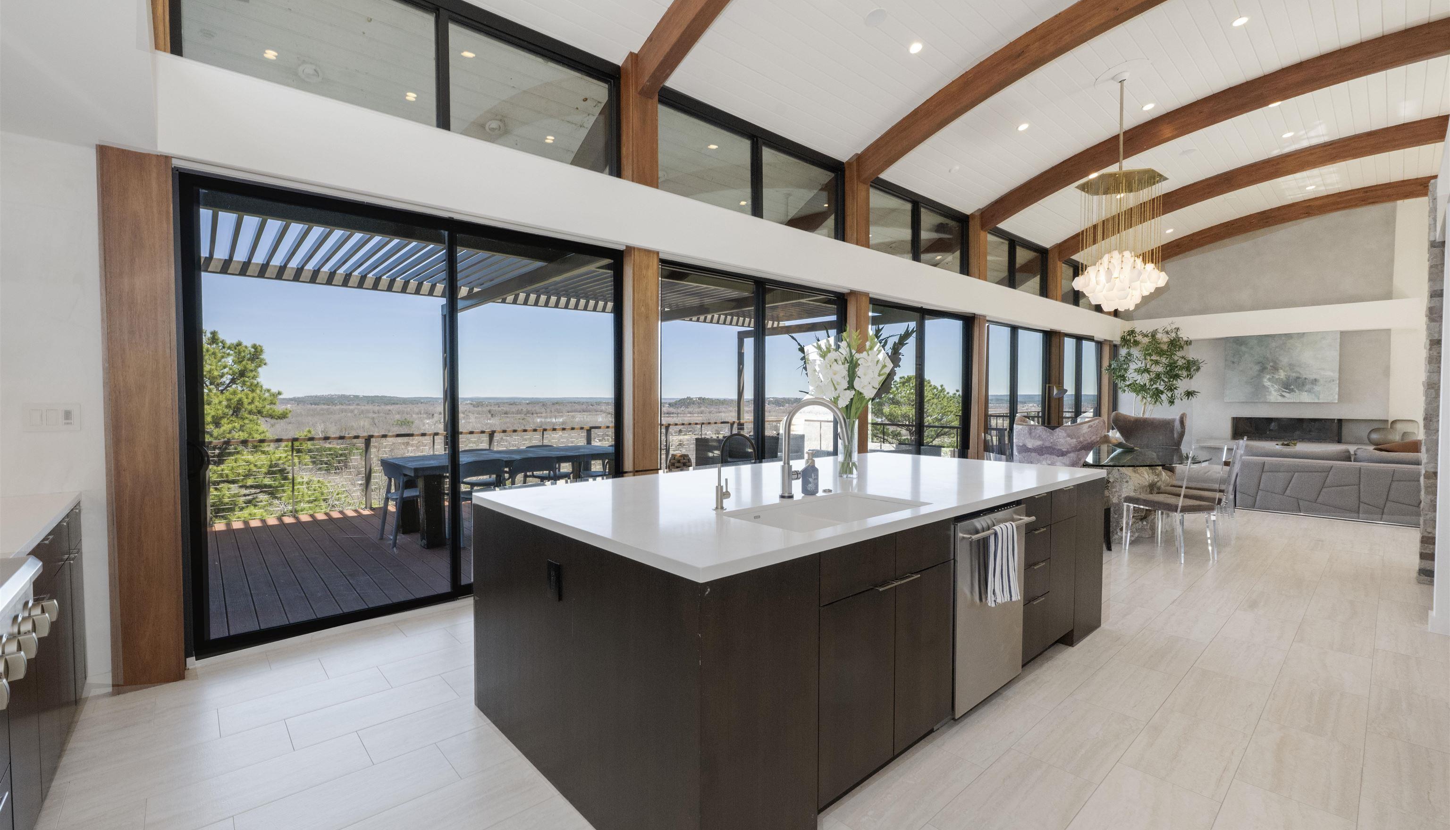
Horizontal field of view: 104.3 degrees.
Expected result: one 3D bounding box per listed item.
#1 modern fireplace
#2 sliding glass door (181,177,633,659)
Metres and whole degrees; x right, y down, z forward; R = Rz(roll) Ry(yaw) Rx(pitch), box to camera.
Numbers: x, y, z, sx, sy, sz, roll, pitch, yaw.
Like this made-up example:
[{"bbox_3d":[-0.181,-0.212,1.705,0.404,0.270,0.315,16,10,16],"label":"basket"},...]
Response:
[{"bbox_3d":[10.488,0.281,10.535,1.440,0.460,0.280,2,2,45],"label":"modern fireplace"},{"bbox_3d":[-1.801,-0.015,3.679,2.490,2.445,0.140,-1,2,-40],"label":"sliding glass door"}]

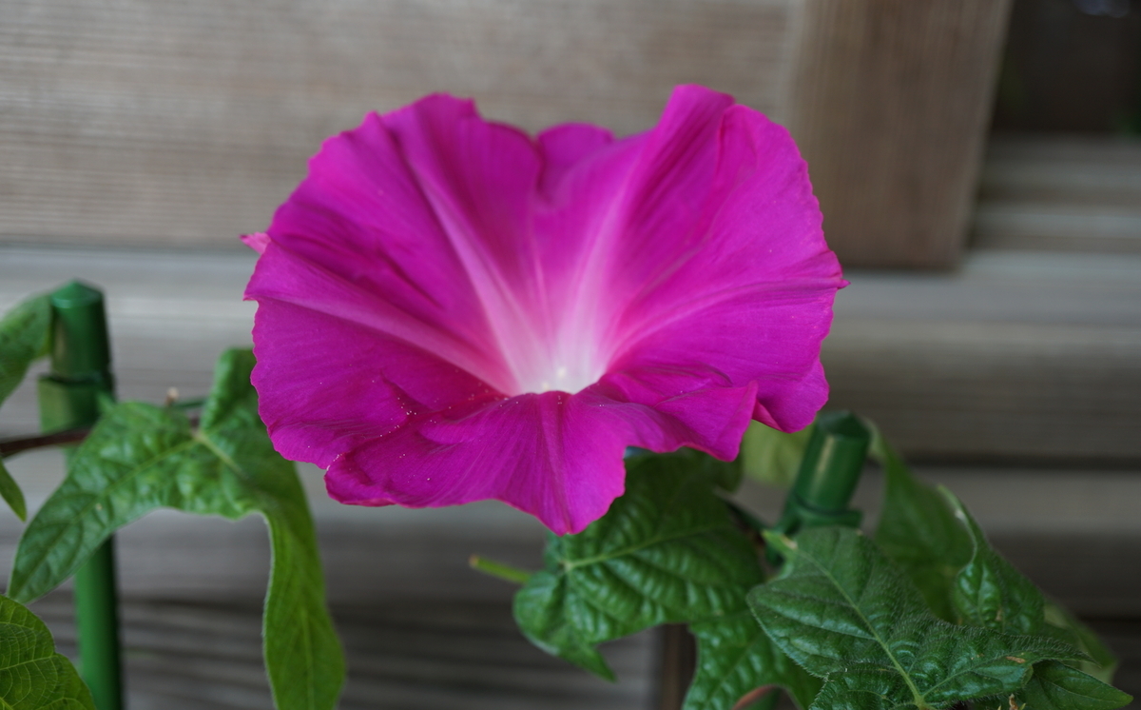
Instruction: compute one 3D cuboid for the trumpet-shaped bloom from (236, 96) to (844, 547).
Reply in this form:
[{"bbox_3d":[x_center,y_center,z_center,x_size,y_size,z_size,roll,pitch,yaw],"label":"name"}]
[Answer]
[{"bbox_3d":[-0.004,0.002,0.294,0.118,0.055,0.108,-2,49,3],"label":"trumpet-shaped bloom"}]

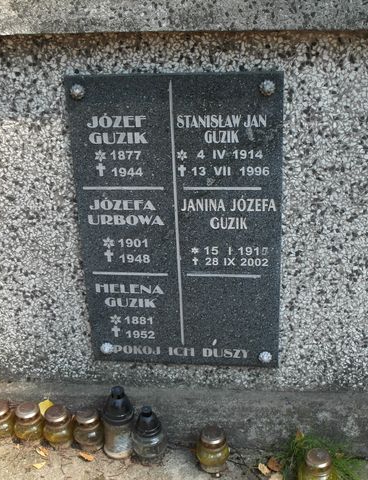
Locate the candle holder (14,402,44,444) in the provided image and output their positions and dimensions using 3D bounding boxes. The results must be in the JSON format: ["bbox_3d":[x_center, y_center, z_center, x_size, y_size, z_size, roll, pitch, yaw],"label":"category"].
[{"bbox_3d":[-0.357,0.413,1.522,0.068,0.085,0.068,3,22,7],"label":"candle holder"}]

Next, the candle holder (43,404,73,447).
[{"bbox_3d":[-0.284,0.421,1.510,0.068,0.086,0.068,3,22,7],"label":"candle holder"}]

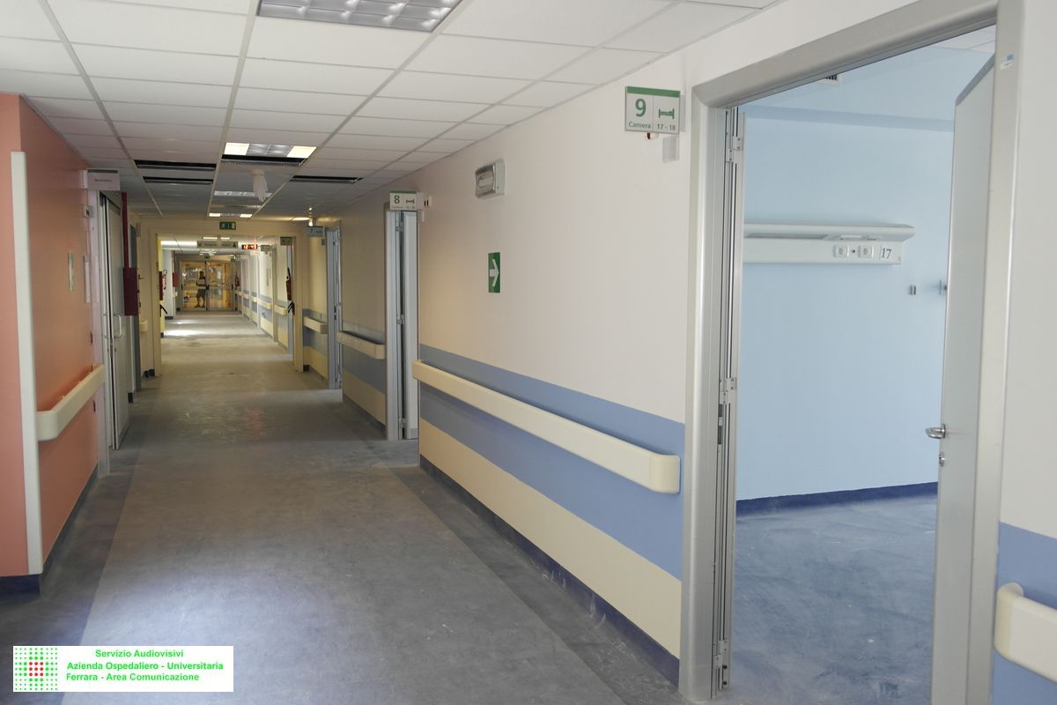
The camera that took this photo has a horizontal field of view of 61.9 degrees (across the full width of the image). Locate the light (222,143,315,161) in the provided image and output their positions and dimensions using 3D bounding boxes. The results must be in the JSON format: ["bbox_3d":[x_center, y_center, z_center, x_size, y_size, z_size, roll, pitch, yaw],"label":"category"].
[{"bbox_3d":[-1.767,-1.412,6.042,0.600,0.080,0.610,-2,5,-21],"label":"light"}]

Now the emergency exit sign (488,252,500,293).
[{"bbox_3d":[-0.215,-0.494,5.481,0.010,0.247,0.245,-2,5,-21],"label":"emergency exit sign"}]

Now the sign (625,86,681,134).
[{"bbox_3d":[0.462,-0.897,3.273,0.229,0.162,0.020,-2,5,-21],"label":"sign"}]

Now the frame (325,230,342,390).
[{"bbox_3d":[-2.539,-0.553,11.860,0.170,2.293,1.405,-2,5,-21],"label":"frame"}]

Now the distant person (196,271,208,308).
[{"bbox_3d":[-16.231,-3.097,43.830,0.560,1.827,0.380,-3,6,-28],"label":"distant person"}]

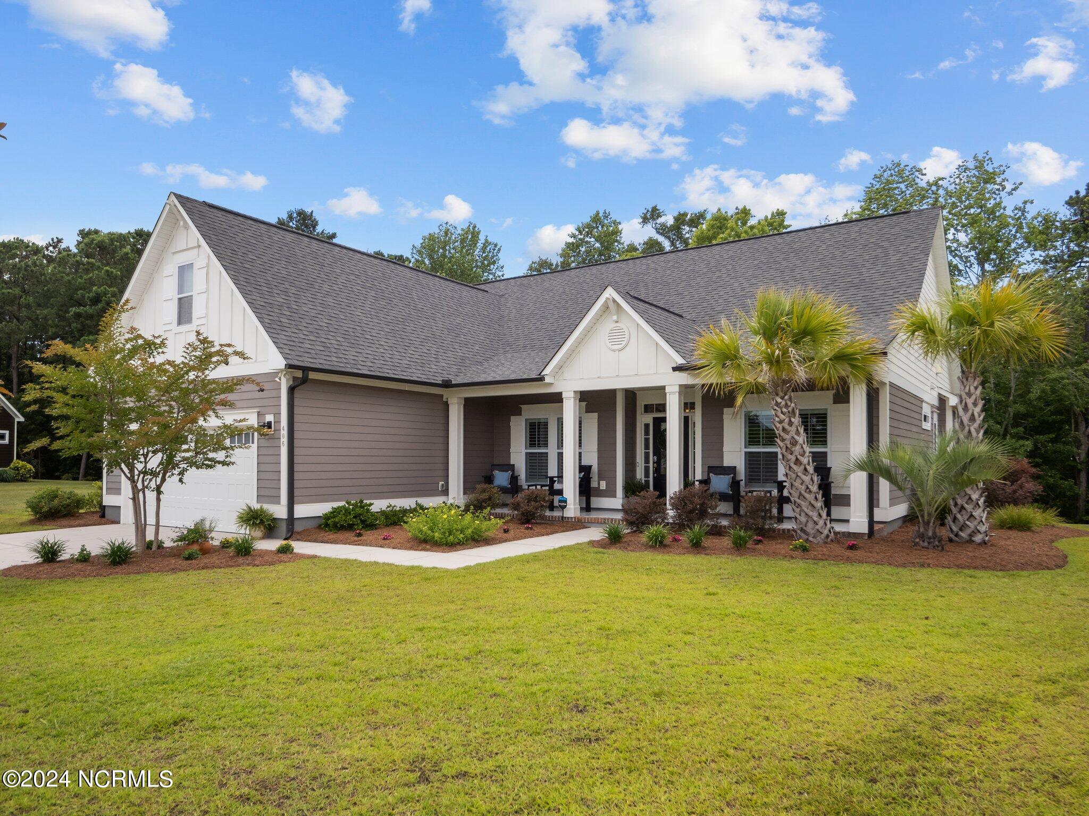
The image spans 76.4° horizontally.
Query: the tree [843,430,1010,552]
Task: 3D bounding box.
[{"bbox_3d":[5.721,1.253,10.400,2.300,1.720,2.200,0,-4,0],"label":"tree"}]

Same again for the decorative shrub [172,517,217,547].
[{"bbox_3d":[-5.546,1.965,10.950,0.650,0.460,0.580,0,-4,0],"label":"decorative shrub"}]

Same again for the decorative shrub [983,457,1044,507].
[{"bbox_3d":[10.518,1.735,15.600,1.243,1.227,1.206,-2,-4,34],"label":"decorative shrub"}]

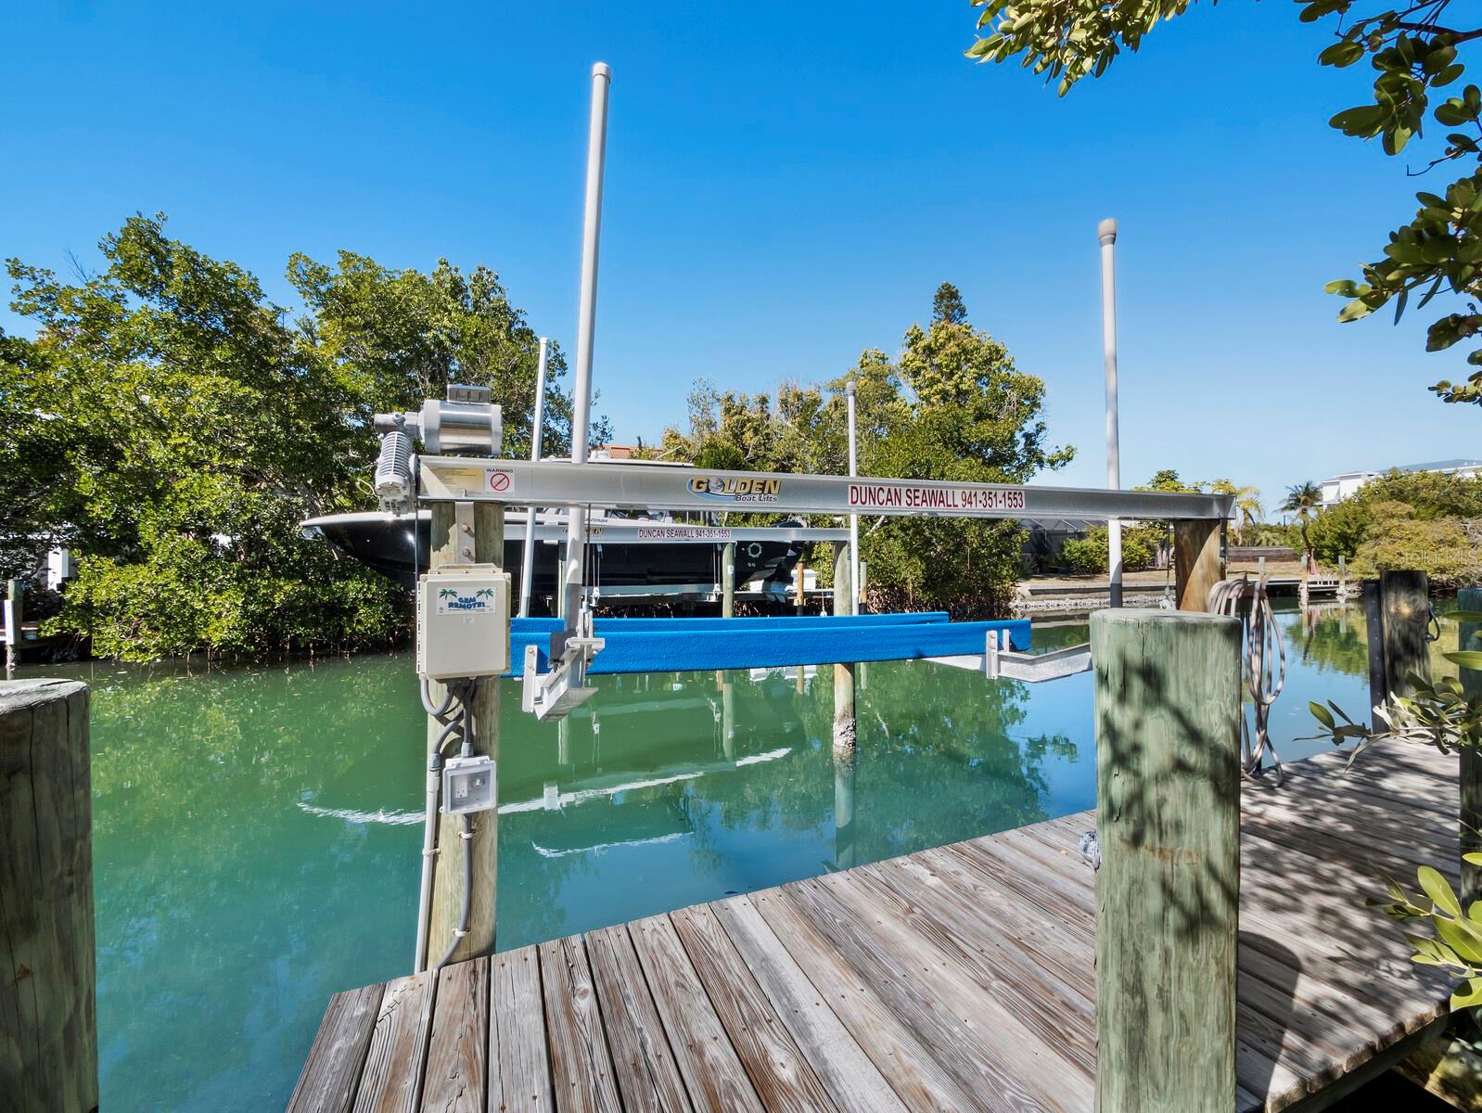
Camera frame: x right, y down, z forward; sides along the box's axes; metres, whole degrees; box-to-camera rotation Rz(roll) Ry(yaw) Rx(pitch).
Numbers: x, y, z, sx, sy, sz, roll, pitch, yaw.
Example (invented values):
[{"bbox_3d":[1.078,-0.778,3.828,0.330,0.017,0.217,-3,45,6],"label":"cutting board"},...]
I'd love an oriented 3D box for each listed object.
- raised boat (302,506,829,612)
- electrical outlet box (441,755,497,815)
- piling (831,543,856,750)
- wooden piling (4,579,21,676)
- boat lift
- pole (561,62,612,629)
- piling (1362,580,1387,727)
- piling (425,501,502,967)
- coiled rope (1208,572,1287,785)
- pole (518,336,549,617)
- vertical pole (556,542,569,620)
[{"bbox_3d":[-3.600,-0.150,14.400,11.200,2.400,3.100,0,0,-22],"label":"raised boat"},{"bbox_3d":[-0.842,0.711,1.860,0.150,0.160,0.110,0,0,-22],"label":"electrical outlet box"},{"bbox_3d":[1.190,1.036,6.880,0.216,2.430,0.216,0,0,-22],"label":"piling"},{"bbox_3d":[-14.770,1.440,12.200,0.220,1.920,0.220,0,0,-22],"label":"wooden piling"},{"bbox_3d":[0.185,0.195,4.450,4.200,1.080,3.850,0,0,-22],"label":"boat lift"},{"bbox_3d":[-0.608,-0.800,2.330,0.066,2.240,0.066,3,-1,-22],"label":"pole"},{"bbox_3d":[4.498,0.720,4.250,0.075,1.100,0.075,-3,0,-22],"label":"piling"},{"bbox_3d":[-0.935,0.570,2.020,0.217,1.540,0.217,0,0,-22],"label":"piling"},{"bbox_3d":[2.950,0.710,3.500,0.330,1.230,0.250,0,0,-22],"label":"coiled rope"},{"bbox_3d":[-1.763,-0.680,5.100,0.064,2.400,0.064,4,-1,-22],"label":"pole"},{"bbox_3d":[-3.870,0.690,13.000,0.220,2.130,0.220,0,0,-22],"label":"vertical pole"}]

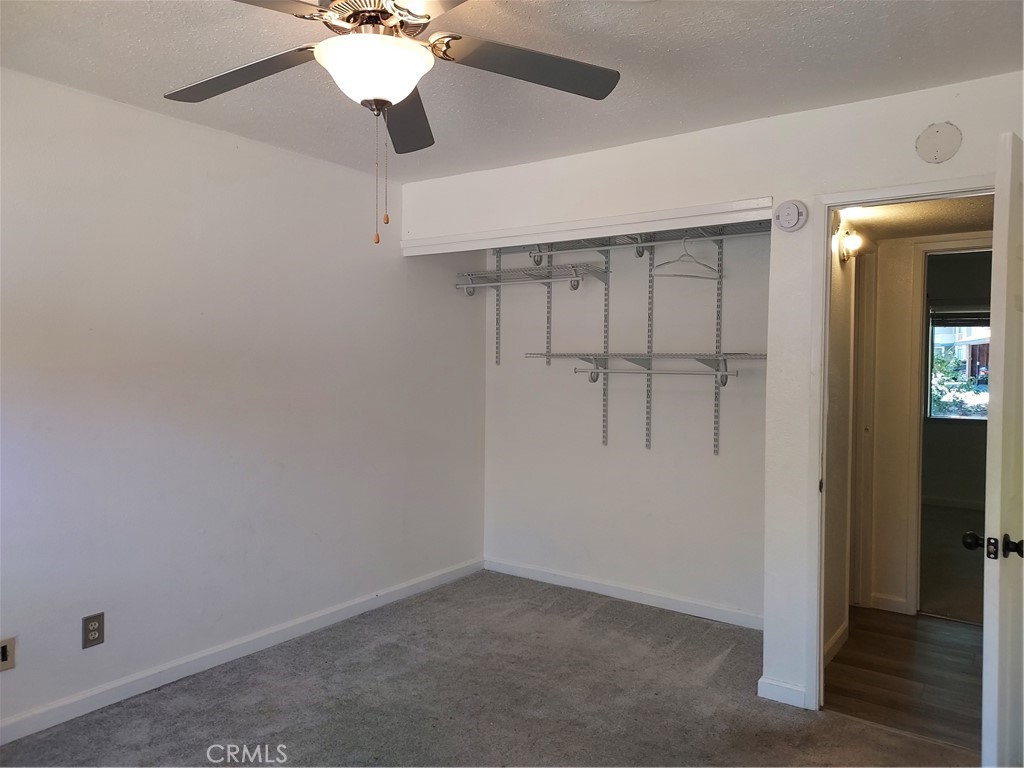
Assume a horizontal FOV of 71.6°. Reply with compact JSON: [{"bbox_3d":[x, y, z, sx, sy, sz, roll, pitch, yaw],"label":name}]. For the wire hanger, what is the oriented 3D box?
[{"bbox_3d":[0.908,-0.653,3.669,0.410,0.215,0.012,0,2,-21],"label":"wire hanger"}]

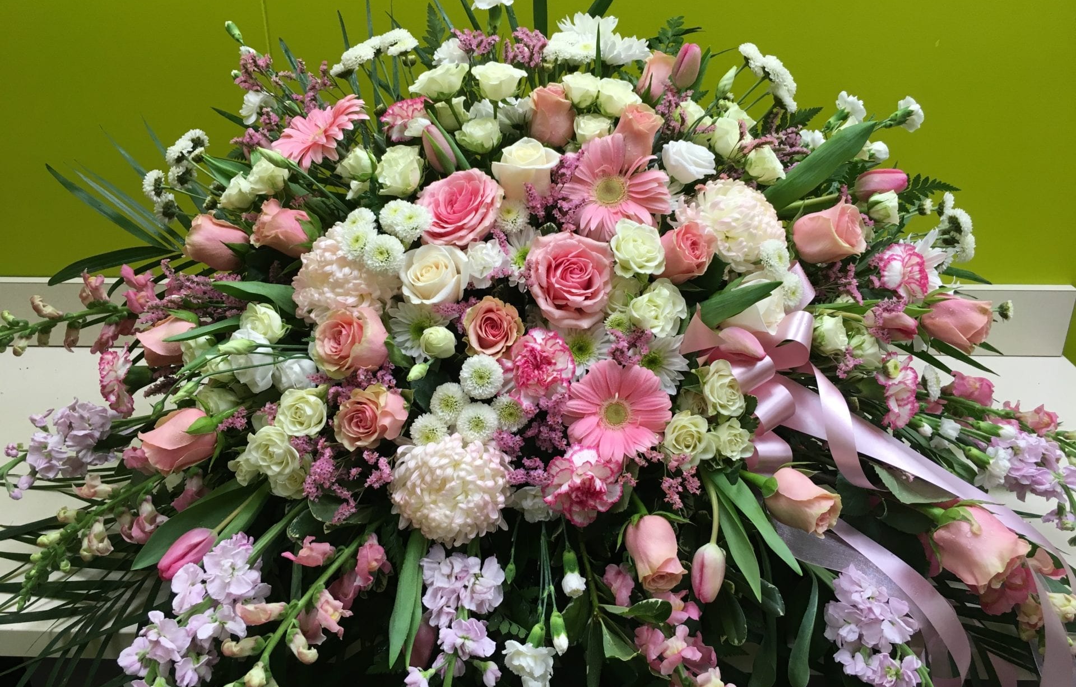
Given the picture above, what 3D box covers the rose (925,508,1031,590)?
[{"bbox_3d":[0.379,0.175,0.775,0.082,0.064,0.064,33,0,-6],"label":"rose"}]

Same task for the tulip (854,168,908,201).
[{"bbox_3d":[0.357,-0.165,0.940,0.056,0.035,0.035,-10,0,18],"label":"tulip"}]

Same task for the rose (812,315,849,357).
[{"bbox_3d":[0.277,-0.008,0.853,0.035,0.035,0.036,-16,-15,-34],"label":"rose"}]

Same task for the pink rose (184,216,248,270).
[{"bbox_3d":[-0.321,-0.100,0.900,0.062,0.049,0.049,17,0,-25],"label":"pink rose"}]

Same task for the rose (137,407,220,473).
[{"bbox_3d":[-0.337,0.092,0.845,0.068,0.058,0.056,-16,0,-24],"label":"rose"}]

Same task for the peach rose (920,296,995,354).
[{"bbox_3d":[0.391,-0.018,0.842,0.058,0.048,0.048,16,0,21],"label":"peach rose"}]

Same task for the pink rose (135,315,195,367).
[{"bbox_3d":[-0.374,-0.001,0.910,0.059,0.051,0.051,-10,0,-25],"label":"pink rose"}]

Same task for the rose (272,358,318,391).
[{"bbox_3d":[-0.235,0.030,0.875,0.045,0.035,0.042,-21,28,-15],"label":"rose"}]

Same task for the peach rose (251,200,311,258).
[{"bbox_3d":[-0.271,-0.122,0.955,0.060,0.058,0.058,19,0,-18],"label":"peach rose"}]

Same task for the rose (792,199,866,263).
[{"bbox_3d":[0.300,-0.116,0.930,0.073,0.063,0.063,-7,0,22],"label":"rose"}]

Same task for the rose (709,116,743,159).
[{"bbox_3d":[0.203,-0.222,0.970,0.040,0.043,0.040,-2,21,12],"label":"rose"}]

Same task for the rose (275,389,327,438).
[{"bbox_3d":[-0.207,0.060,0.790,0.043,0.043,0.035,-4,-5,-9],"label":"rose"}]

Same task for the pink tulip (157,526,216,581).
[{"bbox_3d":[-0.316,0.189,0.810,0.058,0.028,0.028,-39,0,-6],"label":"pink tulip"}]

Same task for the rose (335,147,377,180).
[{"bbox_3d":[-0.192,-0.190,0.950,0.042,0.036,0.040,-31,21,-4],"label":"rose"}]

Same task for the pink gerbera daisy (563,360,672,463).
[{"bbox_3d":[0.078,0.067,0.875,0.105,0.105,0.031,0,3,0],"label":"pink gerbera daisy"}]

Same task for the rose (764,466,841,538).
[{"bbox_3d":[0.243,0.145,0.825,0.072,0.051,0.051,34,0,12],"label":"rose"}]

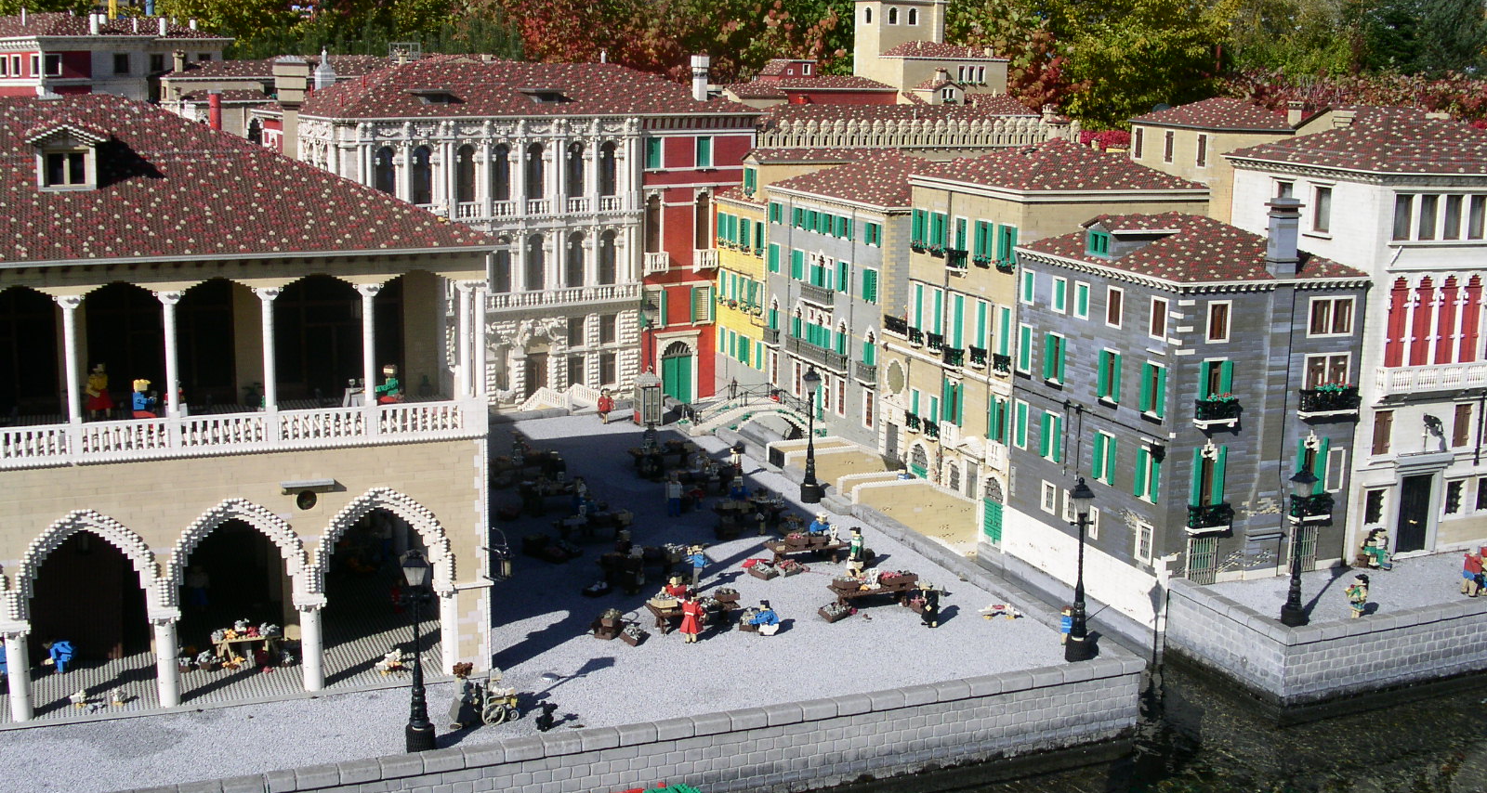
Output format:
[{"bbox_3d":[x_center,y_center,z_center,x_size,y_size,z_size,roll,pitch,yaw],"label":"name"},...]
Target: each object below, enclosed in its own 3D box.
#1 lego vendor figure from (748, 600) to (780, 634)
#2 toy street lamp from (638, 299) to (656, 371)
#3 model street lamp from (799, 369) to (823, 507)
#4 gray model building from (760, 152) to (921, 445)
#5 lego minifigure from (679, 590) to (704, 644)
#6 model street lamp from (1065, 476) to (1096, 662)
[{"bbox_3d":[0.038,0.399,2.948,0.052,0.057,0.036,-2,11,-16],"label":"lego vendor figure"},{"bbox_3d":[-0.297,-0.134,5.010,0.047,0.322,0.047,-3,11,-19],"label":"toy street lamp"},{"bbox_3d":[0.165,0.089,3.881,0.047,0.327,0.047,-3,11,-19],"label":"model street lamp"},{"bbox_3d":[0.466,-0.342,5.059,0.500,0.842,0.990,-3,11,-19],"label":"gray model building"},{"bbox_3d":[-0.092,0.389,2.891,0.038,0.093,0.033,6,12,24],"label":"lego minifigure"},{"bbox_3d":[0.590,0.298,2.823,0.047,0.323,0.047,-3,11,-19],"label":"model street lamp"}]

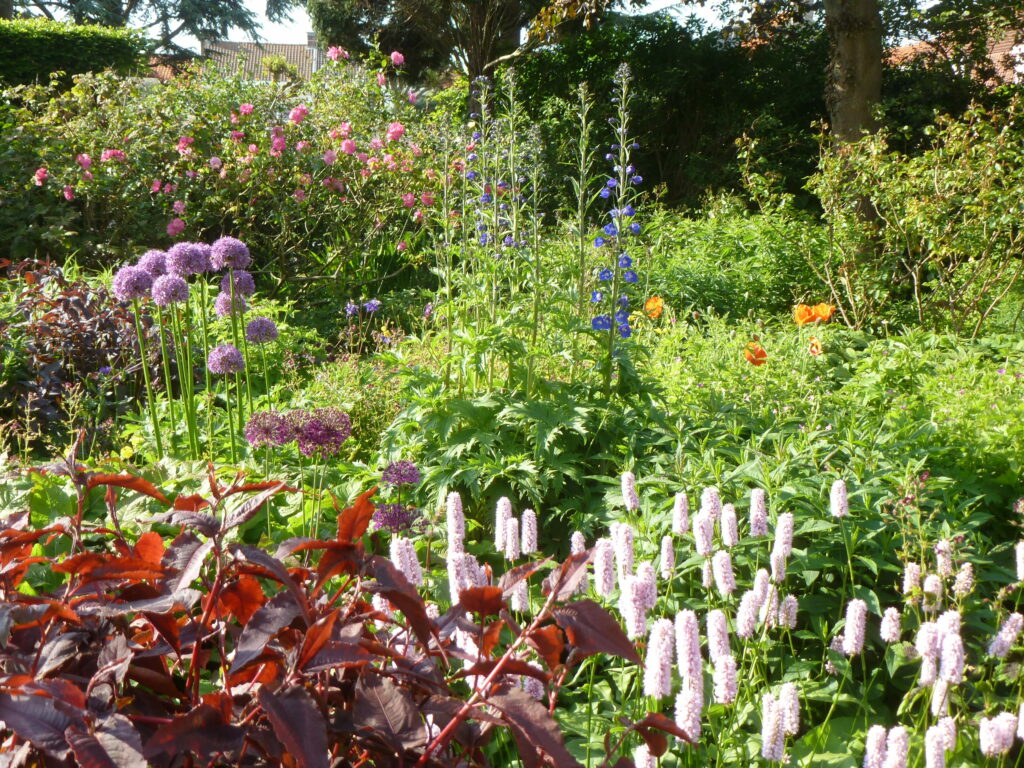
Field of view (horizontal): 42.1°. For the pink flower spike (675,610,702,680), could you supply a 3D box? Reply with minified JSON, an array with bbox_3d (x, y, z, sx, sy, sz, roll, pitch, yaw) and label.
[{"bbox_3d":[0.191,0.283,1.428,0.027,0.081,0.027,-7,9,0],"label":"pink flower spike"}]

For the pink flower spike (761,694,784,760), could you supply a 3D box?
[{"bbox_3d":[0.271,0.355,1.380,0.022,0.069,0.022,0,12,0],"label":"pink flower spike"}]

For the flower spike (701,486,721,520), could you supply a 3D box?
[{"bbox_3d":[0.300,0.183,2.000,0.027,0.057,0.027,-4,9,0],"label":"flower spike"}]

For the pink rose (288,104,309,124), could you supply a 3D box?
[{"bbox_3d":[-0.881,-1.112,5.500,0.084,0.083,0.084,0,12,0],"label":"pink rose"}]

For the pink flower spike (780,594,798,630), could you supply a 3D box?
[{"bbox_3d":[0.349,0.288,1.680,0.020,0.041,0.020,6,12,0],"label":"pink flower spike"}]

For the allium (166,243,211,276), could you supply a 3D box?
[{"bbox_3d":[-0.876,-0.338,3.600,0.110,0.089,0.095,0,12,0],"label":"allium"}]

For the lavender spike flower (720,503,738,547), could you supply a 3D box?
[{"bbox_3d":[0.328,0.211,2.000,0.024,0.064,0.024,-5,12,0],"label":"lavender spike flower"}]

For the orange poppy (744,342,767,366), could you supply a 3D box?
[{"bbox_3d":[0.861,-0.104,4.700,0.078,0.085,0.078,0,12,0],"label":"orange poppy"}]

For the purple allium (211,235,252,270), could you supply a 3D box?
[{"bbox_3d":[-0.761,-0.353,3.600,0.106,0.092,0.106,0,12,0],"label":"purple allium"}]

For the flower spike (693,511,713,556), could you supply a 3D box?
[{"bbox_3d":[0.277,0.218,1.930,0.026,0.061,0.026,-5,12,0],"label":"flower spike"}]

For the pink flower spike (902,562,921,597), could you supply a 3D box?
[{"bbox_3d":[0.538,0.267,1.790,0.021,0.054,0.021,0,12,0],"label":"pink flower spike"}]

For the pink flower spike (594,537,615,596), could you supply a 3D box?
[{"bbox_3d":[0.122,0.240,1.743,0.026,0.076,0.026,-4,9,0],"label":"pink flower spike"}]

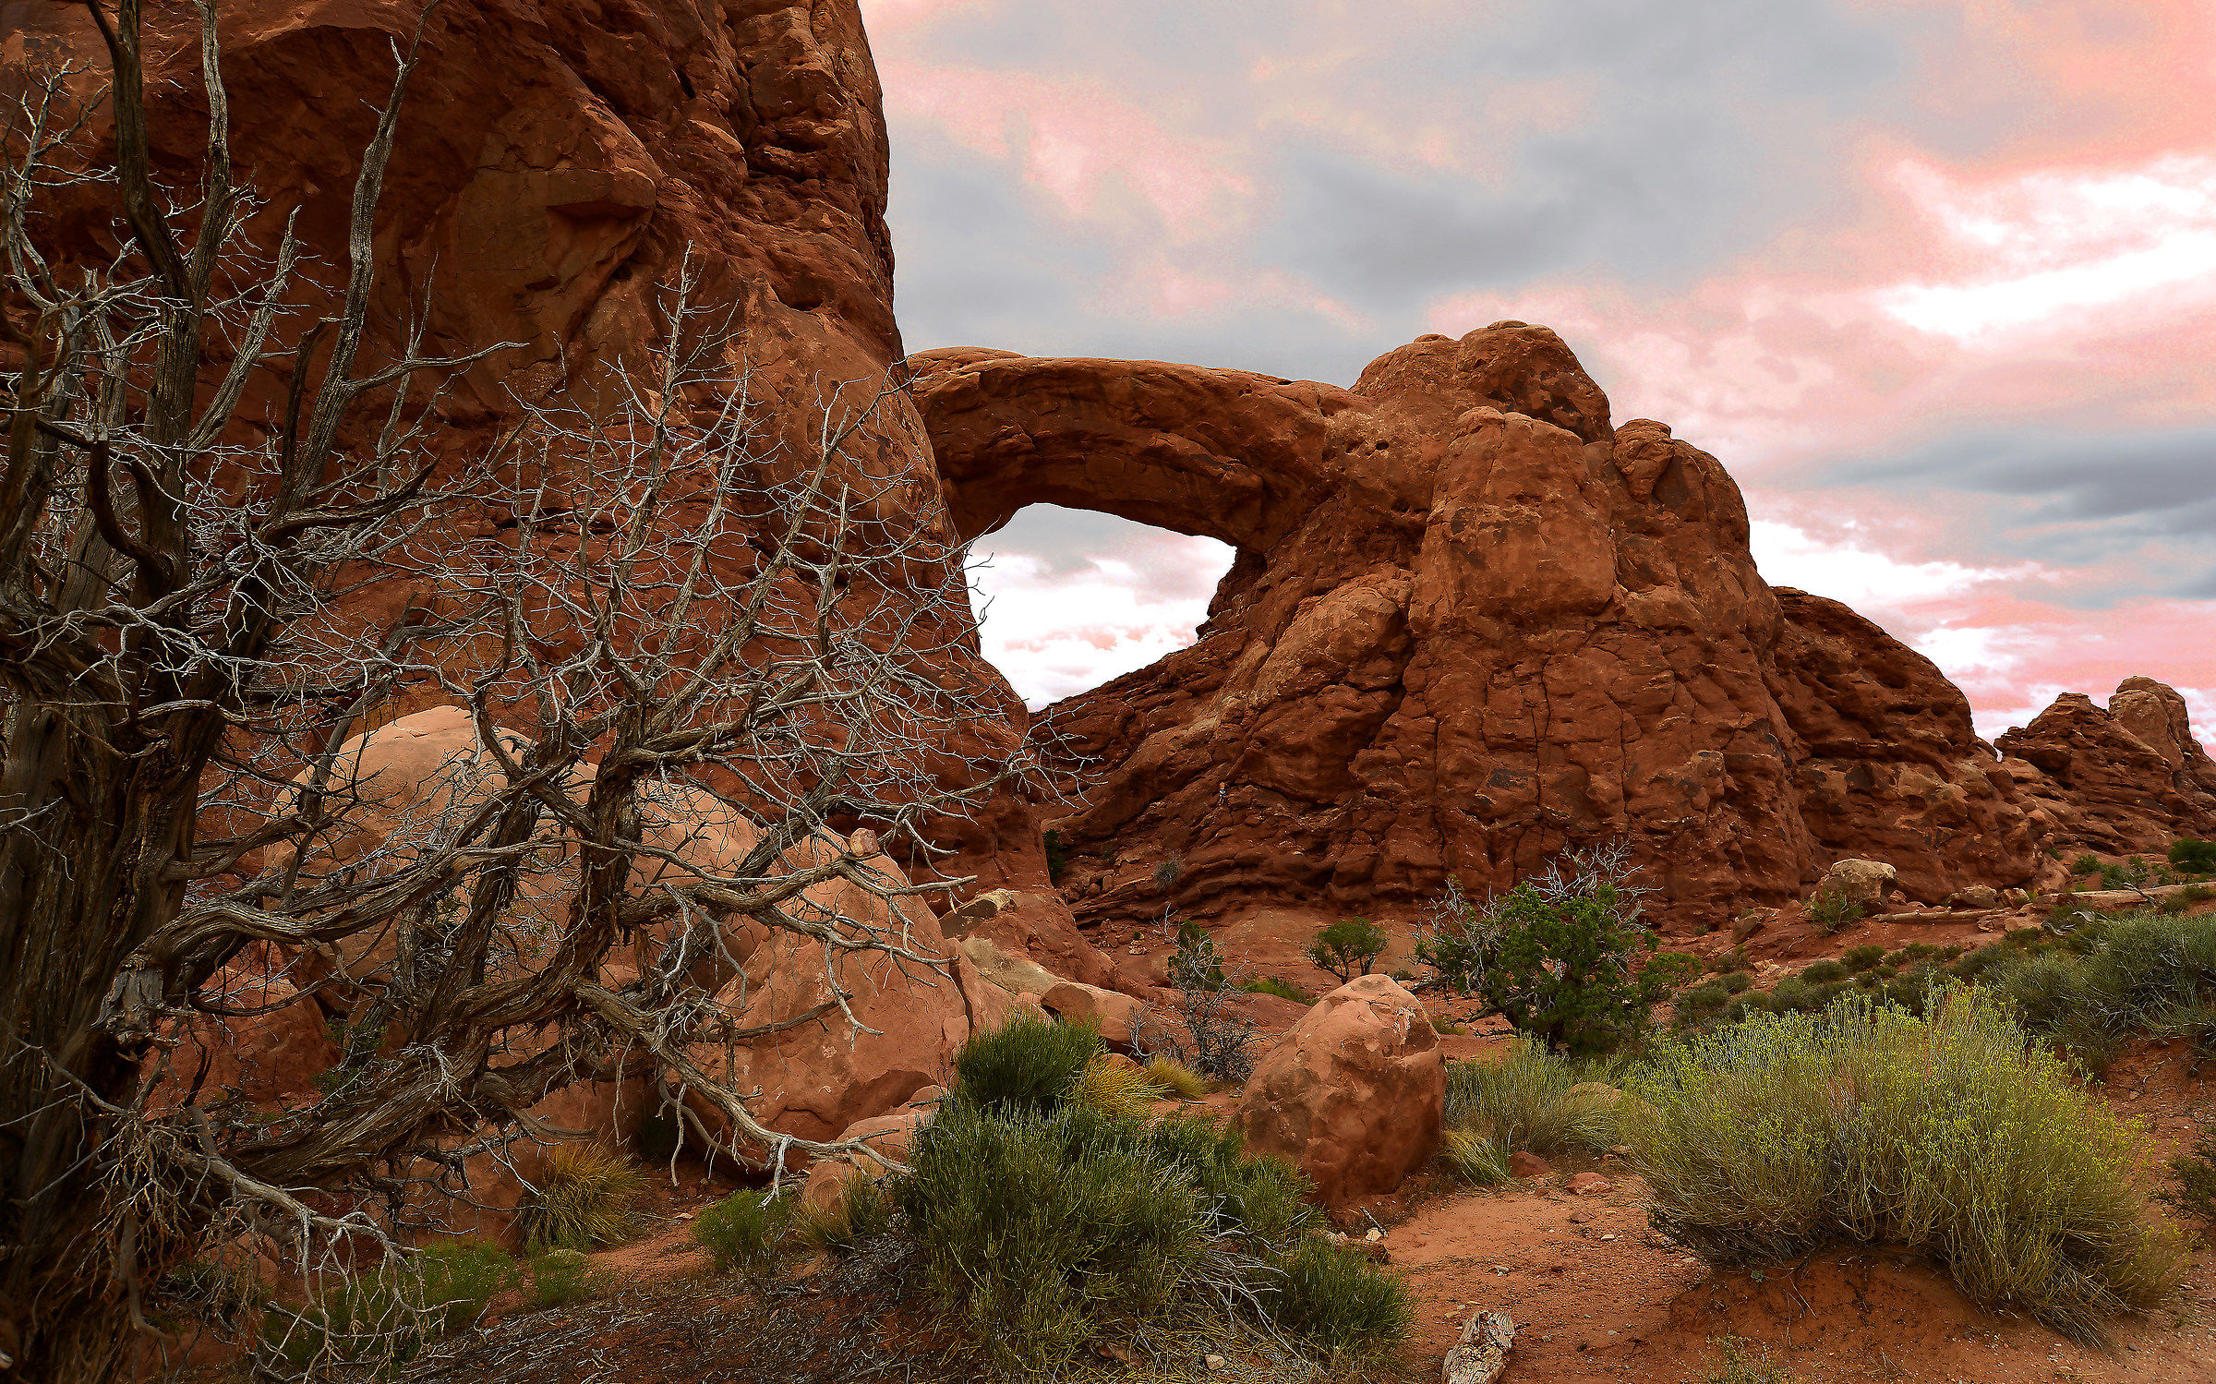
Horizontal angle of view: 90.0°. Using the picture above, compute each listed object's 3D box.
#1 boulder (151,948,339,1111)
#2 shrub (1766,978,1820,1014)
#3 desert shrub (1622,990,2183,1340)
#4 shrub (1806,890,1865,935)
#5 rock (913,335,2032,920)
[{"bbox_3d":[-5.686,2.224,7.300,1.232,1.061,1.050,0,-5,0],"label":"boulder"},{"bbox_3d":[8.044,3.565,13.000,0.630,0.447,0.600,0,-5,0],"label":"shrub"},{"bbox_3d":[2.940,1.752,4.100,1.924,1.203,1.600,0,-5,0],"label":"desert shrub"},{"bbox_3d":[16.387,4.961,25.000,1.328,1.055,1.200,0,-5,0],"label":"shrub"},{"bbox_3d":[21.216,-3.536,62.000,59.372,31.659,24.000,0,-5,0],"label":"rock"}]

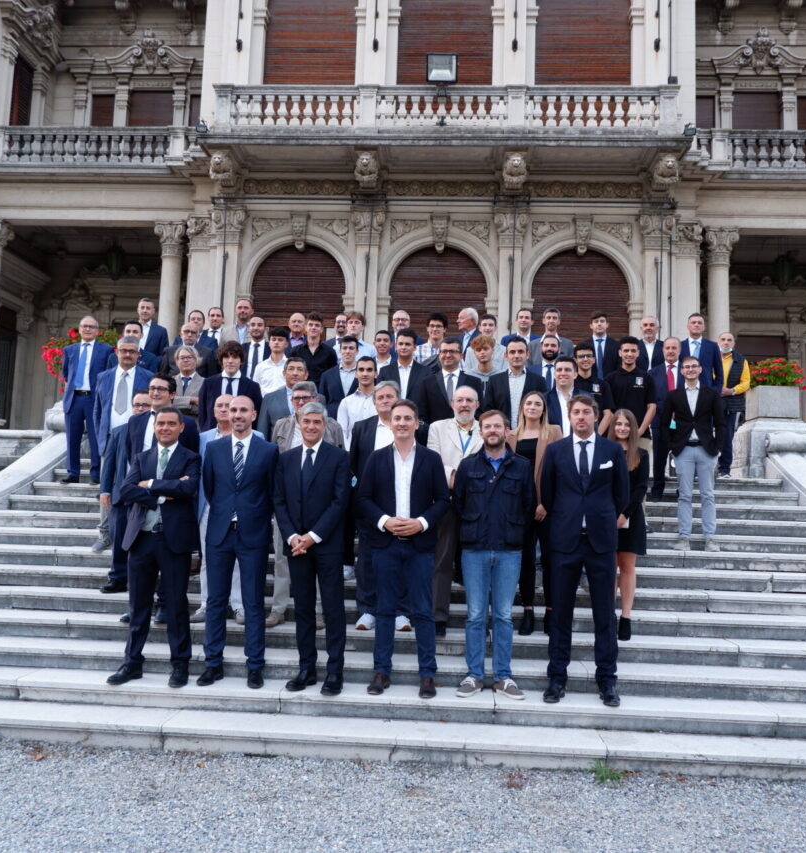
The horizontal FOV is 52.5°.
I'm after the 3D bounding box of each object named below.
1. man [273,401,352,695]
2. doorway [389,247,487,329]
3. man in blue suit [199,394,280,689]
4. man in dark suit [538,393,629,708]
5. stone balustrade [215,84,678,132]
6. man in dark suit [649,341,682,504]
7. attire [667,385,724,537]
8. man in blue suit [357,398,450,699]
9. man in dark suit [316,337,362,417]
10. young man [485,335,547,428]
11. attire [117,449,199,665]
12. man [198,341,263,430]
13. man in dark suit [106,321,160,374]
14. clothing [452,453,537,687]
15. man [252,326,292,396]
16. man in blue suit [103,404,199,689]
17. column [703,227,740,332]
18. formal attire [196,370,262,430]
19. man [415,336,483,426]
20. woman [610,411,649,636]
[{"bbox_3d":[-0.557,0.730,5.172,0.490,1.778,0.350,2,-6,0],"label":"man"},{"bbox_3d":[0.731,-1.807,17.449,2.045,4.071,0.400,2,-6,3],"label":"doorway"},{"bbox_3d":[-1.043,0.701,5.275,0.510,1.825,0.370,2,-6,-1],"label":"man in blue suit"},{"bbox_3d":[1.110,0.732,5.028,0.570,1.861,0.340,1,-6,9],"label":"man in dark suit"},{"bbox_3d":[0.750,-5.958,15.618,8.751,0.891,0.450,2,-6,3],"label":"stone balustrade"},{"bbox_3d":[2.666,-0.054,8.209,0.500,1.706,0.320,1,-6,11],"label":"man in dark suit"},{"bbox_3d":[2.513,0.301,7.000,0.500,1.389,0.300,0,-6,16],"label":"attire"},{"bbox_3d":[0.024,0.730,5.138,0.560,1.810,0.370,2,-6,2],"label":"man in blue suit"},{"bbox_3d":[-0.523,0.015,7.433,0.500,1.750,0.320,2,-6,-3],"label":"man in dark suit"},{"bbox_3d":[0.979,0.127,7.185,0.530,1.820,0.330,1,-6,5],"label":"young man"},{"bbox_3d":[-1.559,0.820,5.307,0.540,1.436,0.400,2,-6,0],"label":"attire"},{"bbox_3d":[-1.508,0.142,7.068,0.520,1.783,0.340,3,-6,-6],"label":"man"},{"bbox_3d":[-2.633,-0.155,7.998,0.510,1.787,0.340,3,-6,-11],"label":"man in dark suit"},{"bbox_3d":[0.558,0.853,5.037,0.520,1.400,0.320,1,-6,5],"label":"clothing"},{"bbox_3d":[-1.221,-0.050,7.704,0.500,1.781,0.330,2,-6,-3],"label":"man"},{"bbox_3d":[-1.556,0.732,5.149,0.550,1.712,0.360,3,-6,-8],"label":"man in blue suit"},{"bbox_3d":[6.420,-2.020,16.484,0.640,4.074,0.640,2,-6,3],"label":"column"},{"bbox_3d":[-1.482,0.270,7.026,0.530,1.504,0.300,3,-6,-9],"label":"formal attire"},{"bbox_3d":[0.400,0.121,7.125,0.550,1.825,0.360,2,-6,3],"label":"man"},{"bbox_3d":[1.575,0.674,5.762,0.400,1.616,0.300,1,-6,13],"label":"woman"}]

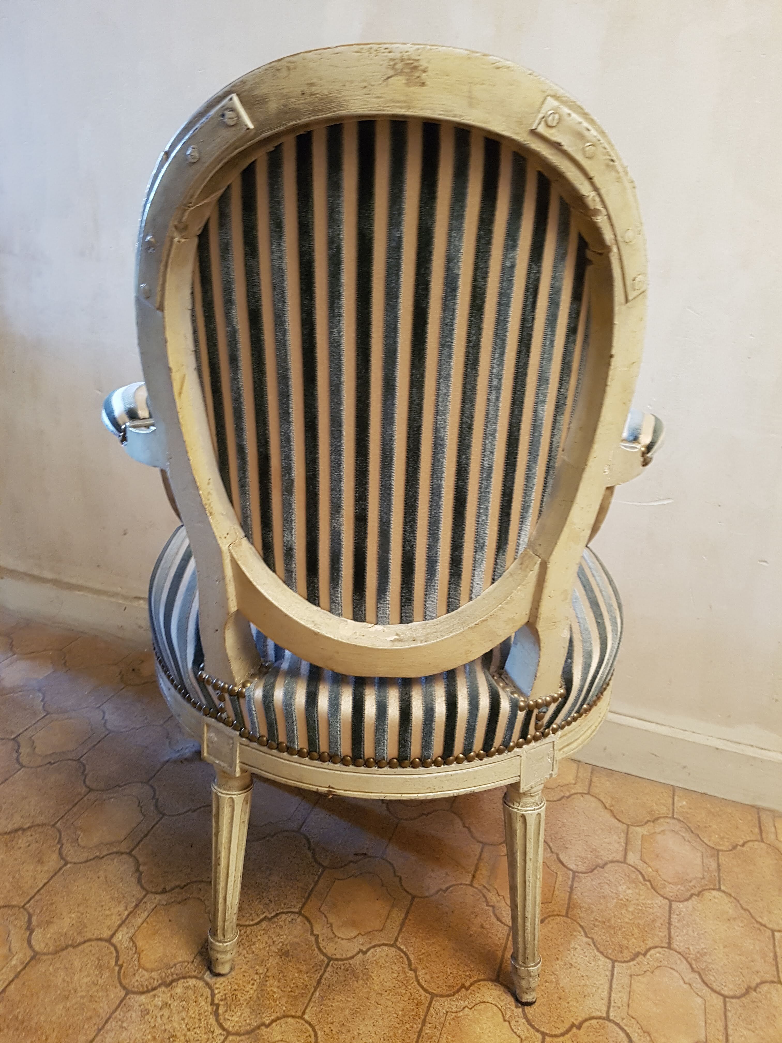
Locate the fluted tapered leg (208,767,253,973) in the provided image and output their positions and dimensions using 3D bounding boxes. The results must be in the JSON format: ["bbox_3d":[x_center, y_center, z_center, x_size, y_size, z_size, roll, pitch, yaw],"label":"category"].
[{"bbox_3d":[-0.192,0.413,0.921,0.047,0.286,0.047,3,17,-10],"label":"fluted tapered leg"}]

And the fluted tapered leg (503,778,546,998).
[{"bbox_3d":[0.158,0.436,0.918,0.047,0.288,0.047,-1,14,10],"label":"fluted tapered leg"}]

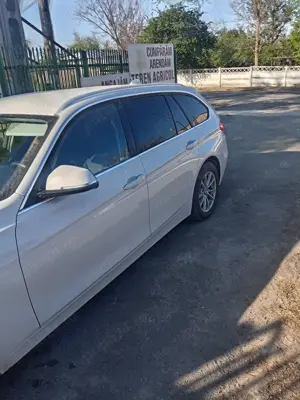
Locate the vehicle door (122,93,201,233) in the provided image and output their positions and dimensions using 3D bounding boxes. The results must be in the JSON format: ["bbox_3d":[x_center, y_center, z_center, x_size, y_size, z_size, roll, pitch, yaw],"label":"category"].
[{"bbox_3d":[0.162,-0.381,2.772,0.275,1.080,1.100,10,24,30],"label":"vehicle door"}]

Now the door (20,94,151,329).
[{"bbox_3d":[-0.403,-0.033,1.920,0.275,1.070,1.180,10,24,30],"label":"door"}]

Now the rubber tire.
[{"bbox_3d":[0.557,-0.114,3.465,0.225,0.655,0.654,10,24,30],"label":"rubber tire"}]

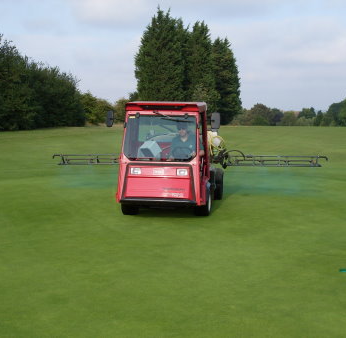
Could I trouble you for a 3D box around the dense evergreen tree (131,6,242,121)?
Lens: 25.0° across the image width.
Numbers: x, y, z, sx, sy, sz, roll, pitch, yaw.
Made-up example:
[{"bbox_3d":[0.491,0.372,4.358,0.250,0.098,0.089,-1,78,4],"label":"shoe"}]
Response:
[{"bbox_3d":[1.390,-9.149,70.000,9.500,10.500,7.200,0,3,0],"label":"dense evergreen tree"}]

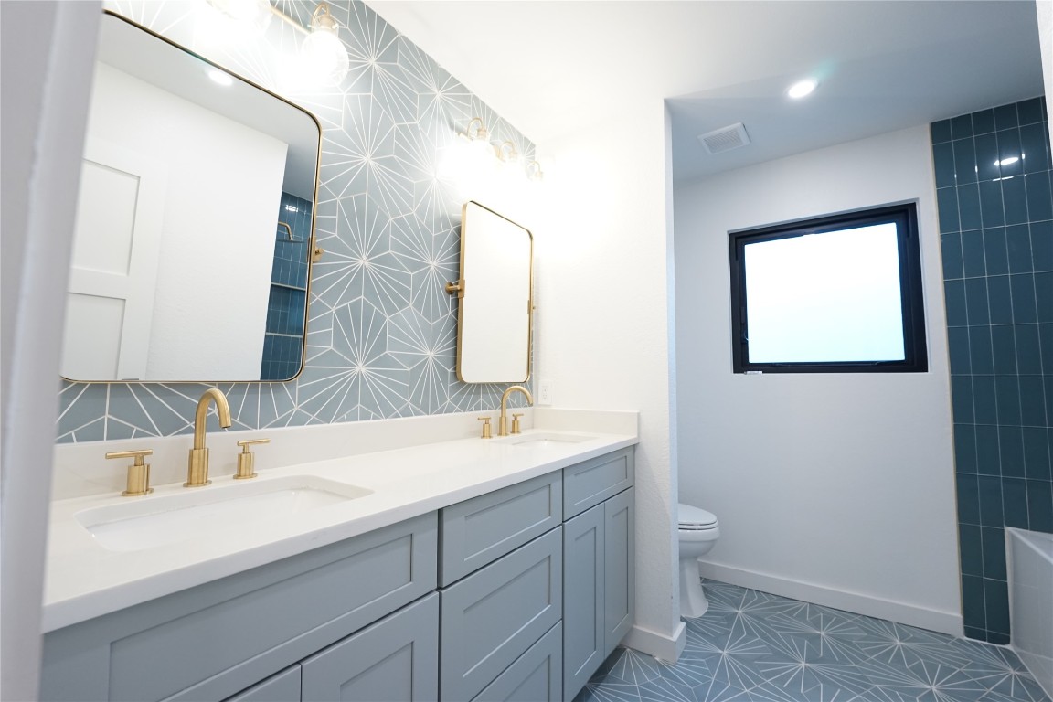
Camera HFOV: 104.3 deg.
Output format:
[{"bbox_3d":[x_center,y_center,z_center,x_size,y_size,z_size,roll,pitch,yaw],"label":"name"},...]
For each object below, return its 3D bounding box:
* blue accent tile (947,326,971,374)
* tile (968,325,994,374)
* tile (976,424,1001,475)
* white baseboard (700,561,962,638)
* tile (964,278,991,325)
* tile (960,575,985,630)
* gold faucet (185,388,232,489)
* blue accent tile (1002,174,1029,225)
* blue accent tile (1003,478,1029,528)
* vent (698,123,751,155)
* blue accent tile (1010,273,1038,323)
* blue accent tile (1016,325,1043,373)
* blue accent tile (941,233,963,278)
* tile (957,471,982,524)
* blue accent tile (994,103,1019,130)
[{"bbox_3d":[2.063,0.000,1.951,0.071,0.226,0.010,-2,-5,32],"label":"blue accent tile"},{"bbox_3d":[2.107,-0.004,1.899,0.074,0.228,0.010,-2,-6,35],"label":"tile"},{"bbox_3d":[2.102,0.453,1.866,0.075,0.229,0.010,-2,-5,35],"label":"tile"},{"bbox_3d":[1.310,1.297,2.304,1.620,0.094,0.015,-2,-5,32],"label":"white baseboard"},{"bbox_3d":[2.110,-0.231,1.918,0.074,0.228,0.010,-2,-6,35],"label":"tile"},{"bbox_3d":[2.034,1.137,1.864,0.075,0.229,0.010,-2,-5,35],"label":"tile"},{"bbox_3d":[-0.685,0.187,0.892,0.166,0.216,0.056,-2,-5,35],"label":"gold faucet"},{"bbox_3d":[2.252,-0.691,1.889,0.072,0.226,0.010,-2,-5,32],"label":"blue accent tile"},{"bbox_3d":[2.160,0.677,1.812,0.075,0.229,0.010,-2,-5,35],"label":"blue accent tile"},{"bbox_3d":[1.054,-1.132,2.177,0.205,0.022,0.220,-2,-5,32],"label":"vent"},{"bbox_3d":[2.227,-0.234,1.836,0.074,0.228,0.010,-2,-6,35],"label":"blue accent tile"},{"bbox_3d":[2.229,-0.006,1.820,0.075,0.229,0.010,-2,-5,35],"label":"blue accent tile"},{"bbox_3d":[2.053,-0.456,1.977,0.074,0.228,0.010,-2,-6,35],"label":"blue accent tile"},{"bbox_3d":[2.051,0.688,1.901,0.071,0.226,0.010,-2,-5,32],"label":"tile"},{"bbox_3d":[2.241,-1.087,1.915,0.075,0.117,0.010,-2,-5,35],"label":"blue accent tile"}]

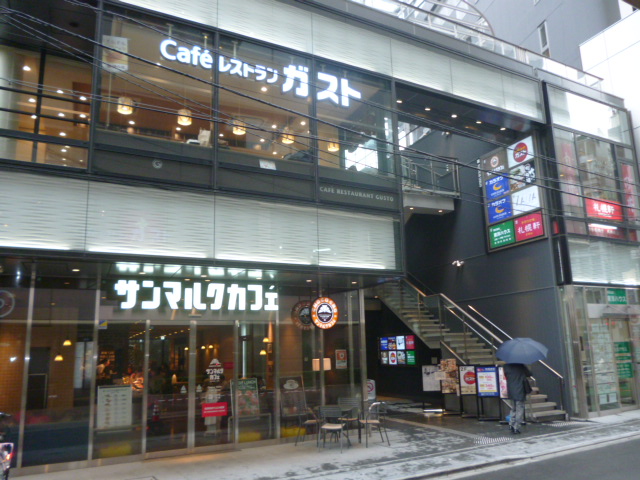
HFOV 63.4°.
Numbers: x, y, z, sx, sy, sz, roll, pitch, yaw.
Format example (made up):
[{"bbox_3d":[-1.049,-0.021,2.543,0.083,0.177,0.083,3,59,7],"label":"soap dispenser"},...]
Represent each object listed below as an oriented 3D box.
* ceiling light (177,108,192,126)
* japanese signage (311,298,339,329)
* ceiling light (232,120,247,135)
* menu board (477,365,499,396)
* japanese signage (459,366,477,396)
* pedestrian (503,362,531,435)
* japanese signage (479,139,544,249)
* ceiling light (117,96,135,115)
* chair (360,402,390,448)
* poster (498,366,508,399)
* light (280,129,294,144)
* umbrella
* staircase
[{"bbox_3d":[-2.646,-2.399,10.139,0.270,0.230,0.270,5,-13,-29],"label":"ceiling light"},{"bbox_3d":[0.106,1.621,11.466,0.670,0.670,0.120,5,-13,-29],"label":"japanese signage"},{"bbox_3d":[-1.761,-2.454,11.325,0.290,0.270,0.290,-2,-12,0],"label":"ceiling light"},{"bbox_3d":[4.277,3.597,13.140,0.530,0.760,0.040,-6,-13,18],"label":"menu board"},{"bbox_3d":[3.906,3.659,13.481,0.530,0.760,0.050,-2,-12,0],"label":"japanese signage"},{"bbox_3d":[4.253,3.264,11.287,0.420,1.680,0.520,9,-16,-40],"label":"pedestrian"},{"bbox_3d":[5.471,-1.253,14.690,0.130,2.877,1.916,5,-14,-29],"label":"japanese signage"},{"bbox_3d":[-3.610,-2.485,9.608,0.270,0.230,0.270,5,-13,-29],"label":"ceiling light"},{"bbox_3d":[1.066,3.606,10.138,0.530,0.780,0.510,1,-12,-14],"label":"chair"},{"bbox_3d":[4.620,3.454,12.503,0.530,0.750,0.040,-6,-13,19],"label":"poster"},{"bbox_3d":[-0.691,-2.243,11.219,0.270,0.230,0.270,5,-13,-29],"label":"light"},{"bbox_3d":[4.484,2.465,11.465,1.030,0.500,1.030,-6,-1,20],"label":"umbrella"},{"bbox_3d":[3.878,2.965,15.735,1.400,4.100,6.800,5,-13,-29],"label":"staircase"}]

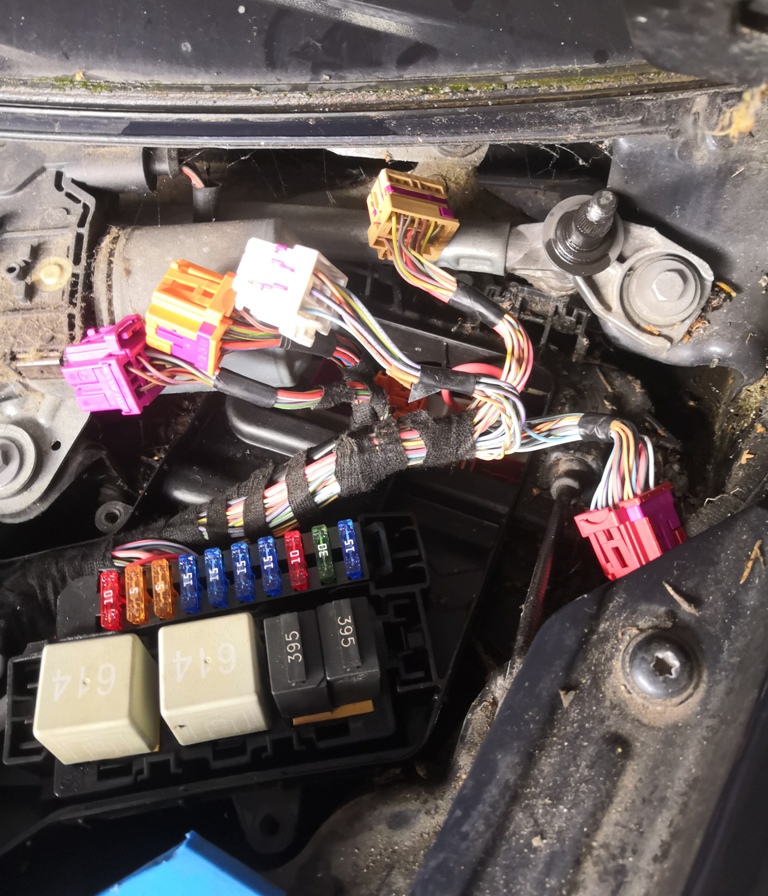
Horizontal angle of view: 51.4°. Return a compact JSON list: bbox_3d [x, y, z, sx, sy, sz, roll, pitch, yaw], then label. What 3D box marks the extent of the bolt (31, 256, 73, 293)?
[{"bbox_3d":[-0.118,-0.061,0.283,0.015,0.006,0.014,0,76,-2],"label":"bolt"}]

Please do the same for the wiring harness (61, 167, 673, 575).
[{"bbox_3d":[-0.005,-0.025,0.270,0.198,0.082,0.115,-1,52,2],"label":"wiring harness"}]

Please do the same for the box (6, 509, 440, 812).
[{"bbox_3d":[-0.053,0.067,0.259,0.139,0.047,0.082,-9,51,-3],"label":"box"}]

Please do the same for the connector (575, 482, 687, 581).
[{"bbox_3d":[0.083,0.029,0.268,0.020,0.028,0.027,-13,82,-42],"label":"connector"}]

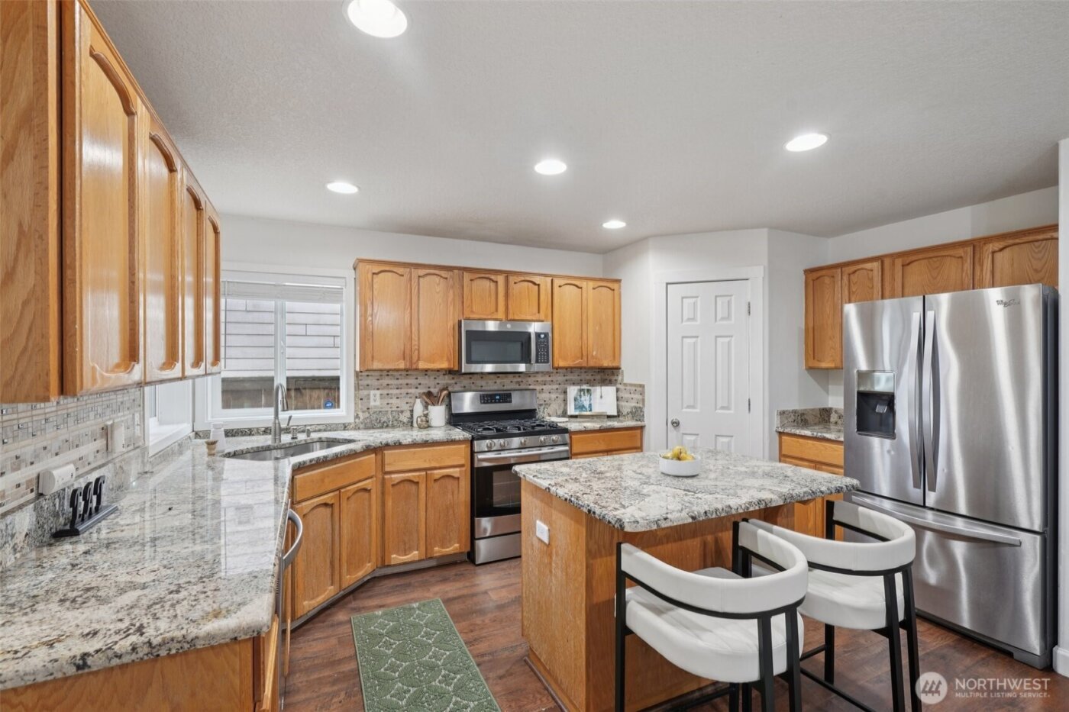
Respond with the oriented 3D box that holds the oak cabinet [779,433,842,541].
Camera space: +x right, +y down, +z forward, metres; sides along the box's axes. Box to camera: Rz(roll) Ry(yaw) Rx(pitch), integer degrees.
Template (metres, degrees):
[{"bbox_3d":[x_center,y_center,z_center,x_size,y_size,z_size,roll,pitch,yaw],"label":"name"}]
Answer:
[{"bbox_3d":[2.230,1.002,3.432,0.620,0.835,0.570,0,0,-24],"label":"oak cabinet"}]

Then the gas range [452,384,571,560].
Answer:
[{"bbox_3d":[-0.192,0.875,3.714,0.758,1.167,0.660,0,0,-24],"label":"gas range"}]

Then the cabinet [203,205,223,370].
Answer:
[{"bbox_3d":[-1.611,-0.294,2.109,0.330,0.753,0.345,0,0,-24],"label":"cabinet"}]

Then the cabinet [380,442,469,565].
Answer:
[{"bbox_3d":[-0.838,1.003,3.466,0.600,0.822,0.605,0,0,-24],"label":"cabinet"}]

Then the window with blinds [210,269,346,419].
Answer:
[{"bbox_3d":[-1.792,-0.068,3.384,0.870,1.022,0.100,0,0,-24],"label":"window with blinds"}]

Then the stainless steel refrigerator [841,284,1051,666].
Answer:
[{"bbox_3d":[2.458,0.559,2.748,0.740,1.788,0.913,0,0,-24],"label":"stainless steel refrigerator"}]

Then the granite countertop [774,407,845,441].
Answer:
[{"bbox_3d":[2.212,0.511,3.433,0.660,0.153,0.585,0,0,-24],"label":"granite countertop"}]

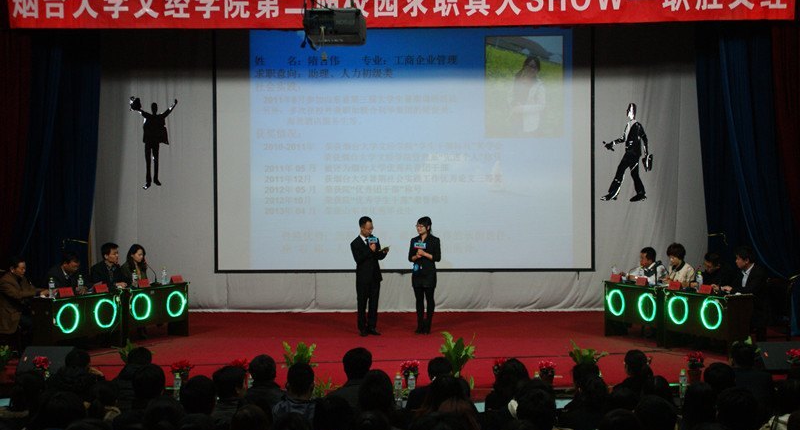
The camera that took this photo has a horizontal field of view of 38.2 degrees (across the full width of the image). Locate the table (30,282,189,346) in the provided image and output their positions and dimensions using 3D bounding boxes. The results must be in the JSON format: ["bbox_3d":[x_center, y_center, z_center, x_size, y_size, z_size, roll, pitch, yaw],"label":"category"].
[{"bbox_3d":[-3.890,1.405,15.680,0.400,0.760,2.850,0,1,25],"label":"table"}]

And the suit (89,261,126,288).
[{"bbox_3d":[-4.128,0.984,16.256,0.420,0.660,0.470,1,3,35],"label":"suit"}]

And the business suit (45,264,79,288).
[{"bbox_3d":[-4.572,0.985,15.612,0.420,0.660,0.470,1,3,35],"label":"business suit"}]

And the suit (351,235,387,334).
[{"bbox_3d":[-0.474,1.018,16.812,0.480,1.440,0.360,-2,3,-38],"label":"suit"}]

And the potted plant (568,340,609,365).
[{"bbox_3d":[1.975,1.541,12.100,0.420,0.520,0.400,0,1,0],"label":"potted plant"}]

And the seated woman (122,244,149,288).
[{"bbox_3d":[-3.720,1.106,16.730,0.720,1.330,0.500,0,1,30],"label":"seated woman"}]

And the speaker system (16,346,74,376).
[{"bbox_3d":[-4.230,1.748,13.895,0.591,0.305,0.420,0,2,0],"label":"speaker system"}]

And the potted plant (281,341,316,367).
[{"bbox_3d":[-1.122,1.663,12.863,0.380,0.510,0.360,0,2,0],"label":"potted plant"}]

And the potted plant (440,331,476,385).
[{"bbox_3d":[0.613,1.514,12.100,0.360,0.570,0.360,0,1,0],"label":"potted plant"}]

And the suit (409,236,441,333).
[{"bbox_3d":[0.365,0.985,16.850,0.440,1.430,0.290,0,1,22],"label":"suit"}]

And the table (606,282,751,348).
[{"bbox_3d":[3.717,1.384,15.615,0.440,0.779,2.355,-2,3,-30],"label":"table"}]

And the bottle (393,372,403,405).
[{"bbox_3d":[-0.020,1.404,9.400,0.066,0.240,0.066,0,1,0],"label":"bottle"}]

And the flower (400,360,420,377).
[{"bbox_3d":[0.115,1.743,12.817,0.210,0.280,0.200,0,2,0],"label":"flower"}]

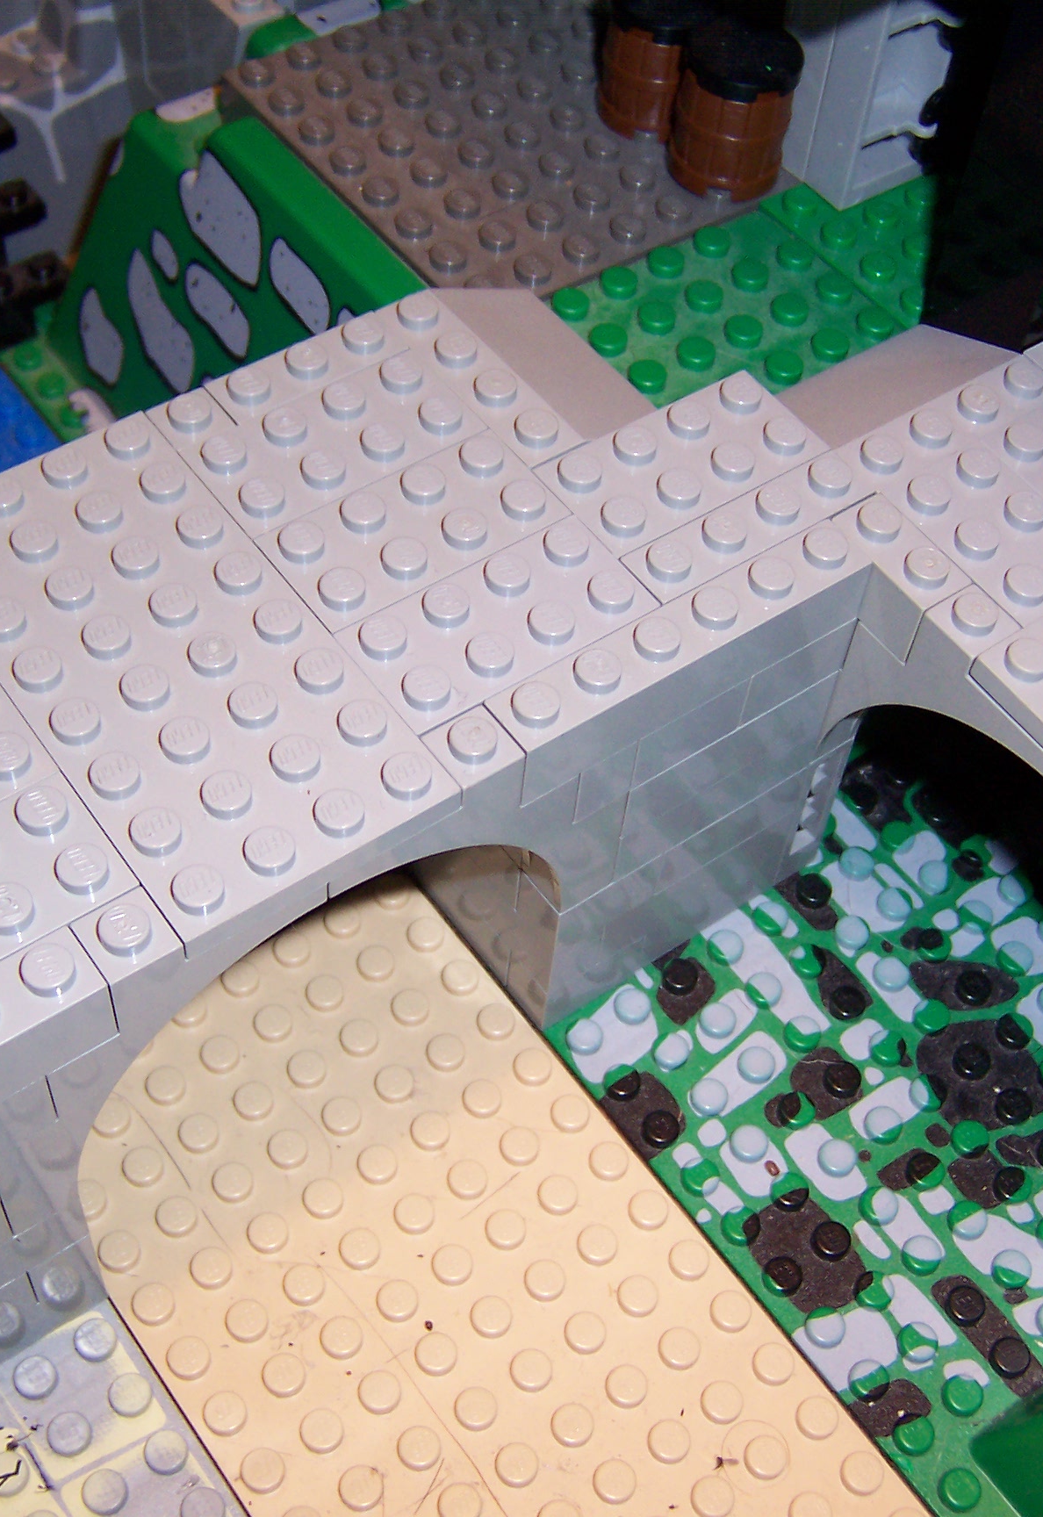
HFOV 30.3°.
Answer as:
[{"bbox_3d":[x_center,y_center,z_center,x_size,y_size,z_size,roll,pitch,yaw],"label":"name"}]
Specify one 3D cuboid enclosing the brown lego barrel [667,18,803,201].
[{"bbox_3d":[0.029,-0.088,0.262,0.016,0.019,0.016,2,54,-3],"label":"brown lego barrel"}]

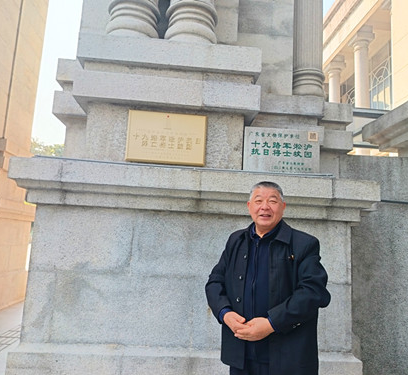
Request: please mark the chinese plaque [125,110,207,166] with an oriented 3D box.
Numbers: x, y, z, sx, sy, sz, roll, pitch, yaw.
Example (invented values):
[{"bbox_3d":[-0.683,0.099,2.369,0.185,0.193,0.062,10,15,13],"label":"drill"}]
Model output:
[{"bbox_3d":[-0.292,-0.390,2.756,0.620,0.410,0.035,3,-8,-4],"label":"chinese plaque"}]

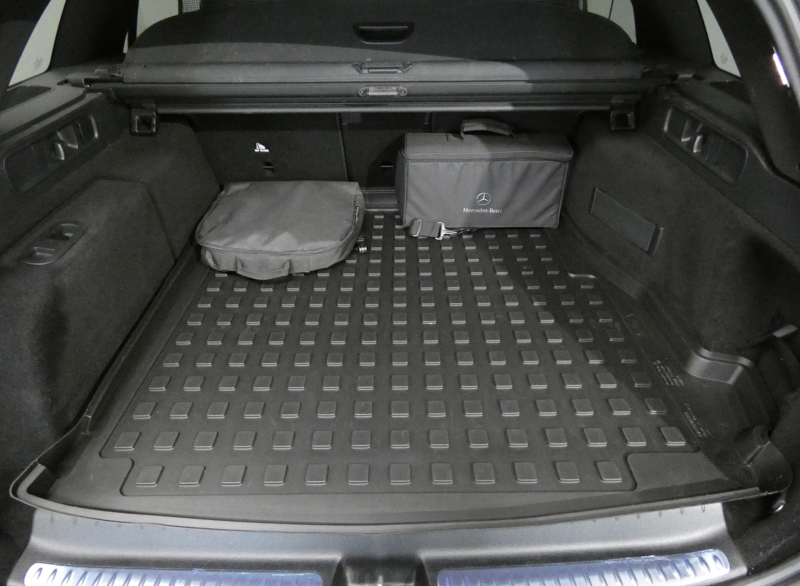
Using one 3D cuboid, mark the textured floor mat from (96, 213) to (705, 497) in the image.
[{"bbox_3d":[0.000,0.021,1.087,0.982,0.021,0.962,0,36,0],"label":"textured floor mat"}]

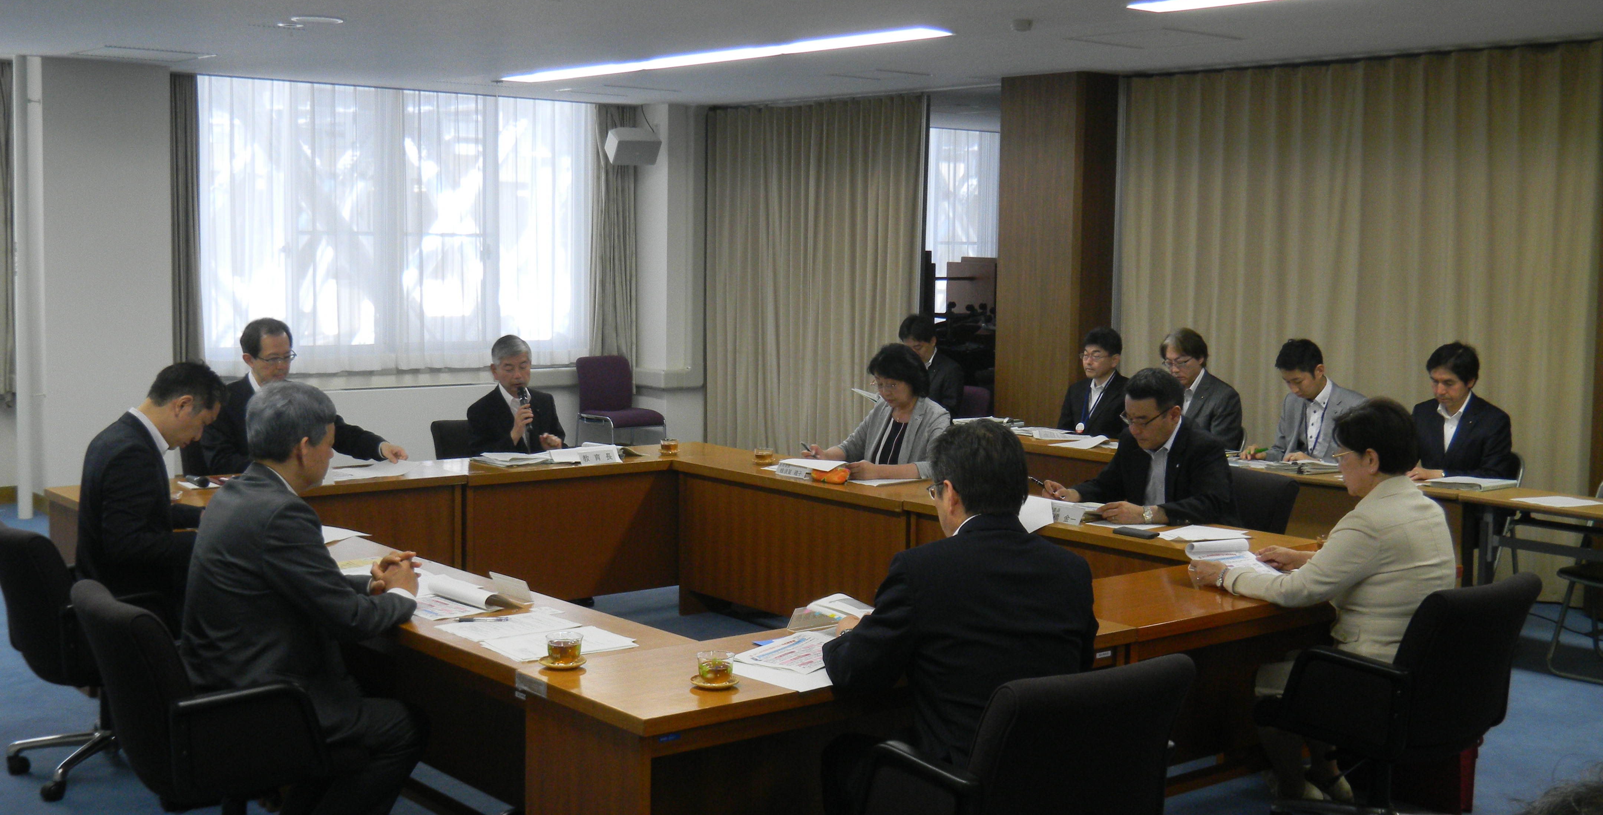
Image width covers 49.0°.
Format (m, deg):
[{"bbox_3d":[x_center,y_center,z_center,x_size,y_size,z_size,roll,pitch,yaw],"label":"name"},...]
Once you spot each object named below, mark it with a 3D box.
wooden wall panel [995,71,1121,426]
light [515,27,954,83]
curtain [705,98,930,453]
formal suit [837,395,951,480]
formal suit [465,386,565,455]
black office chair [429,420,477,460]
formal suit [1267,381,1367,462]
[{"bbox_3d":[1.624,-0.663,10.977,0.500,2.761,0.660,-3,7,-40],"label":"wooden wall panel"},{"bbox_3d":[-0.621,-2.033,10.296,0.280,0.080,4.100,-3,7,-40],"label":"light"},{"bbox_3d":[0.096,-0.870,13.066,0.180,2.730,2.500,-3,7,-40],"label":"curtain"},{"bbox_3d":[0.439,0.235,7.830,0.520,0.600,0.460,6,7,41],"label":"formal suit"},{"bbox_3d":[-1.323,0.177,8.285,0.540,0.580,0.440,-3,7,-38],"label":"formal suit"},{"bbox_3d":[-1.425,0.486,8.350,0.600,0.830,0.620,-3,7,-40],"label":"black office chair"},{"bbox_3d":[2.550,0.193,8.639,0.450,0.600,0.520,-3,7,-40],"label":"formal suit"}]

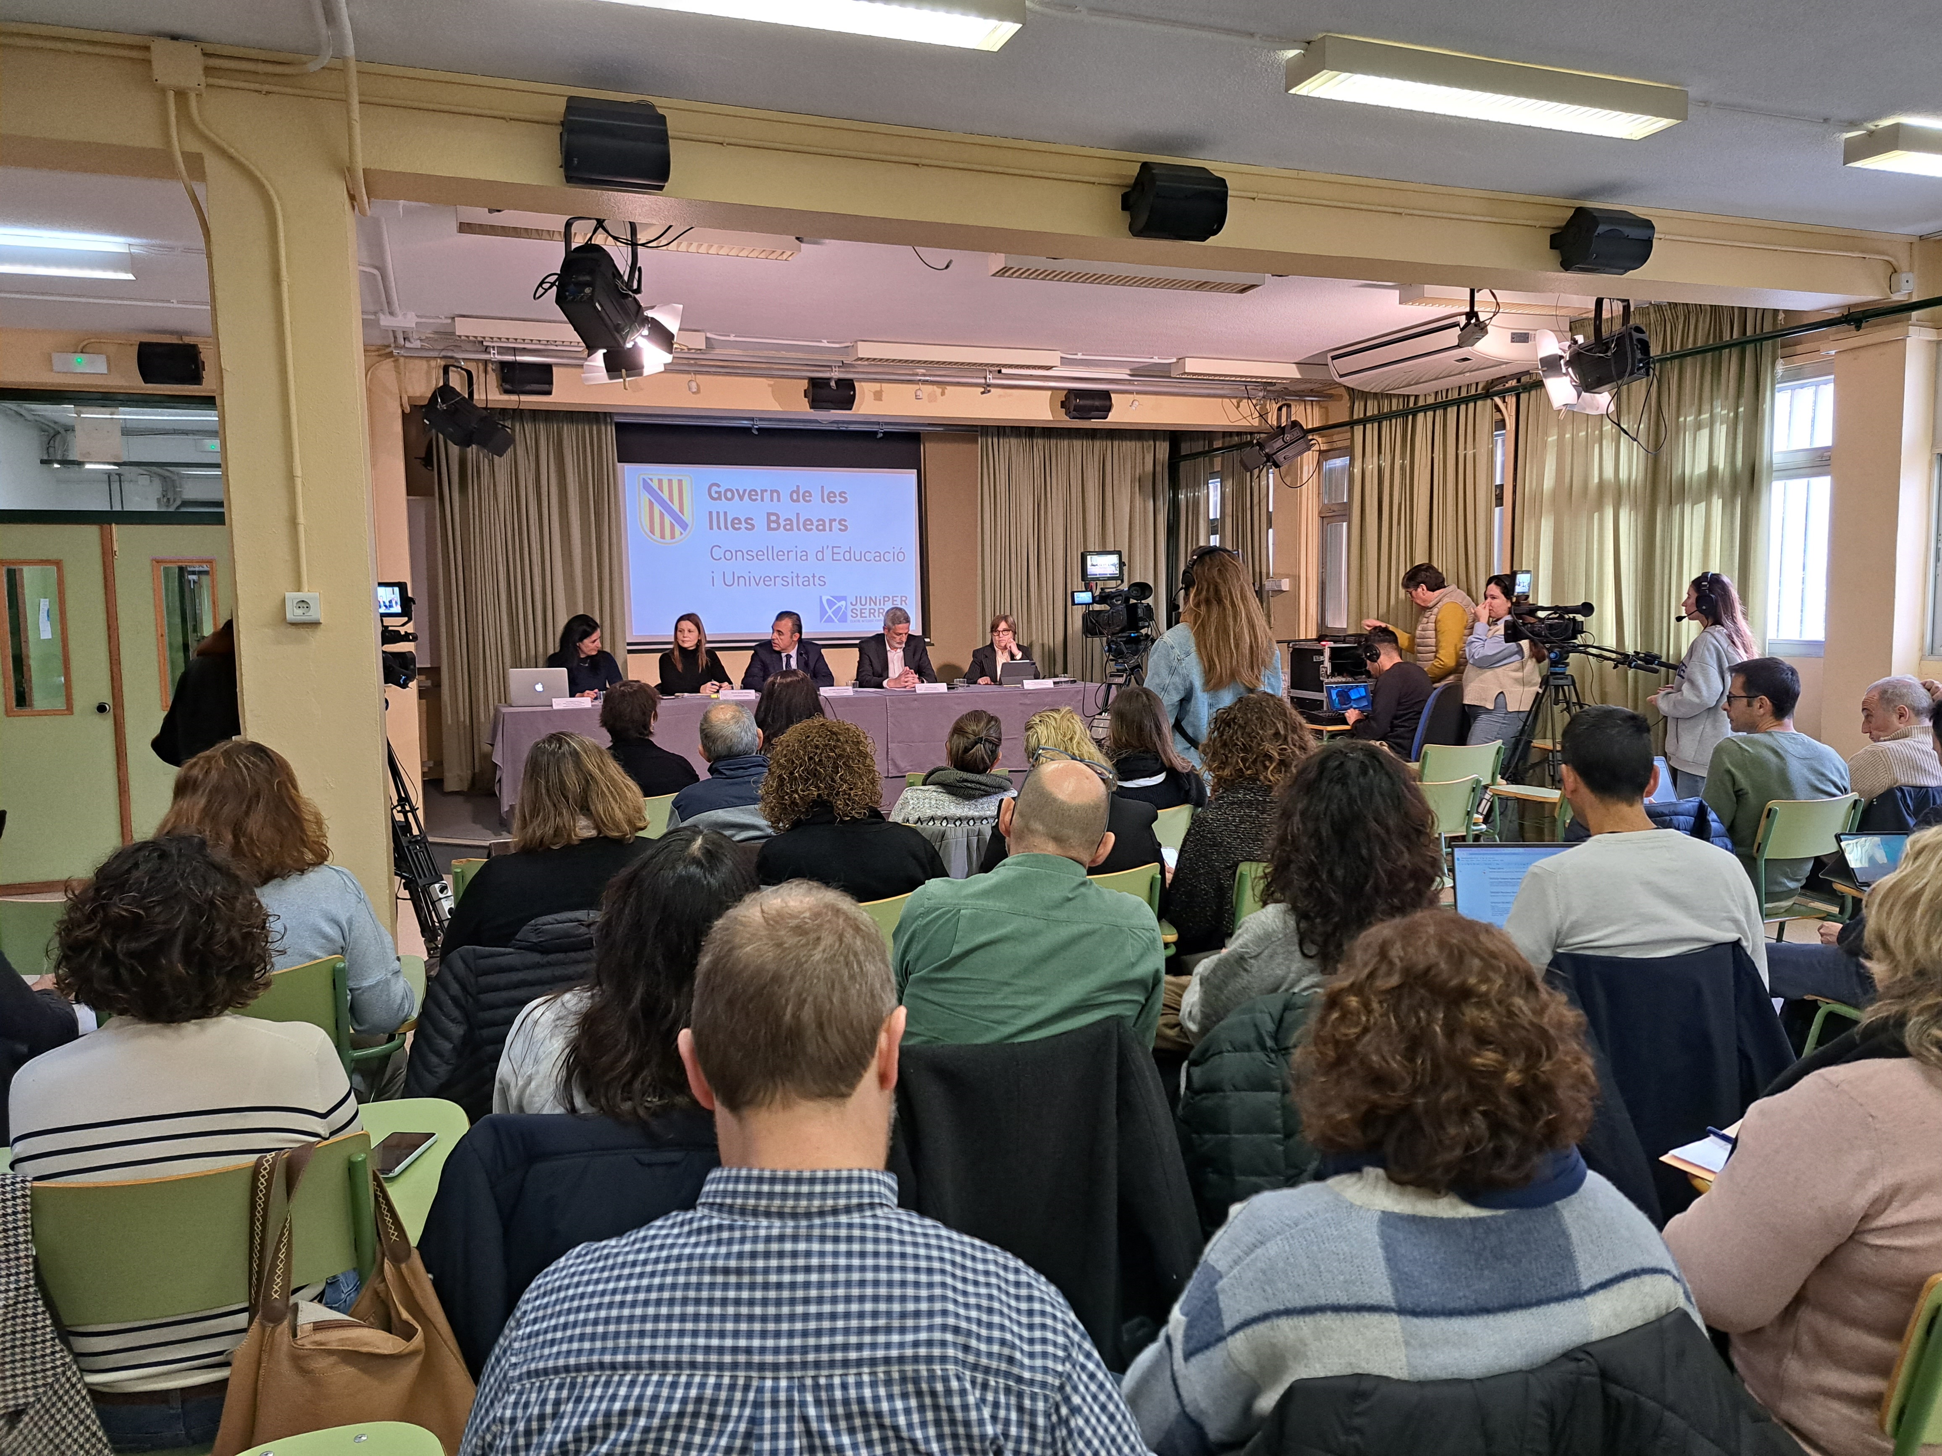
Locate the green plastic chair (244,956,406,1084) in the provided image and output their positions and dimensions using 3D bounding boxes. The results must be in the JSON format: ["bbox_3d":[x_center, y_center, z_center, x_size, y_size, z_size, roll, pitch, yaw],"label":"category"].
[{"bbox_3d":[-1.594,0.899,2.984,0.512,0.818,0.552,-4,7,-30],"label":"green plastic chair"}]

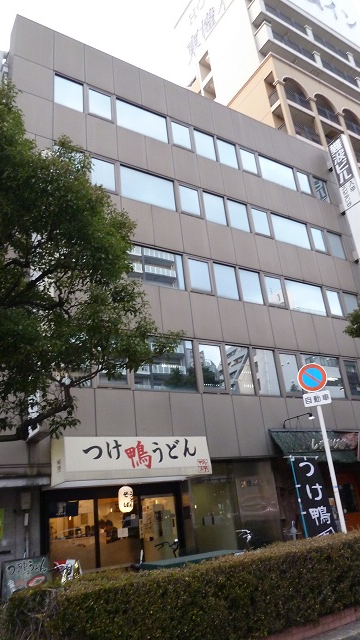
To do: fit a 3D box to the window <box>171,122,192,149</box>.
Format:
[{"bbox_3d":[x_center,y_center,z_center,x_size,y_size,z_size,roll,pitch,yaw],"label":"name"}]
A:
[{"bbox_3d":[0.051,-7.682,19.376,0.899,1.264,0.120,8,-27,-31],"label":"window"}]

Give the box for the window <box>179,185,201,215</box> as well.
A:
[{"bbox_3d":[0.385,-4.664,18.122,0.879,1.252,0.120,8,-27,-31],"label":"window"}]

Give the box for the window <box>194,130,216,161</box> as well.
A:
[{"bbox_3d":[1.097,-7.500,19.948,1.045,1.395,0.120,8,-27,-31],"label":"window"}]

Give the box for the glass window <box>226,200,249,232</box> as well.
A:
[{"bbox_3d":[2.595,-4.552,20.192,1.100,1.455,0.100,8,-26,-31],"label":"glass window"}]

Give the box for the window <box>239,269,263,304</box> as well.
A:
[{"bbox_3d":[2.787,-1.282,18.095,1.028,1.431,0.120,8,-27,-31],"label":"window"}]

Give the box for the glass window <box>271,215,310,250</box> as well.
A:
[{"bbox_3d":[5.053,-3.958,20.947,2.236,1.471,0.120,8,-27,-31],"label":"glass window"}]

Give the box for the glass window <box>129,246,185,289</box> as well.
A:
[{"bbox_3d":[-0.764,-1.802,15.937,2.168,1.453,0.120,8,-27,-31],"label":"glass window"}]

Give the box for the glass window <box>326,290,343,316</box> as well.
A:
[{"bbox_3d":[6.881,-0.715,20.504,0.787,1.214,0.120,8,-27,-31],"label":"glass window"}]

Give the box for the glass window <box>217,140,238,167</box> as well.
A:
[{"bbox_3d":[2.171,-7.529,21.020,1.138,1.488,0.100,8,-26,-31],"label":"glass window"}]

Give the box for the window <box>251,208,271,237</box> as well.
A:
[{"bbox_3d":[3.672,-4.381,20.831,0.932,1.314,0.100,8,-26,-31],"label":"window"}]

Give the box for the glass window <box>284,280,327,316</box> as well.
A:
[{"bbox_3d":[5.469,-0.930,20.049,2.312,1.487,0.100,8,-26,-31],"label":"glass window"}]

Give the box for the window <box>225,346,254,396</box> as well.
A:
[{"bbox_3d":[2.106,1.768,16.136,1.057,1.770,0.120,8,-27,-31],"label":"window"}]

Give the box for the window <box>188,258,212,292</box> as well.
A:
[{"bbox_3d":[0.742,-1.637,17.199,0.980,1.311,0.100,8,-26,-31],"label":"window"}]

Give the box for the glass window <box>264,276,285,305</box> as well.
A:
[{"bbox_3d":[3.835,-1.157,18.679,0.876,1.214,0.120,8,-27,-31],"label":"glass window"}]

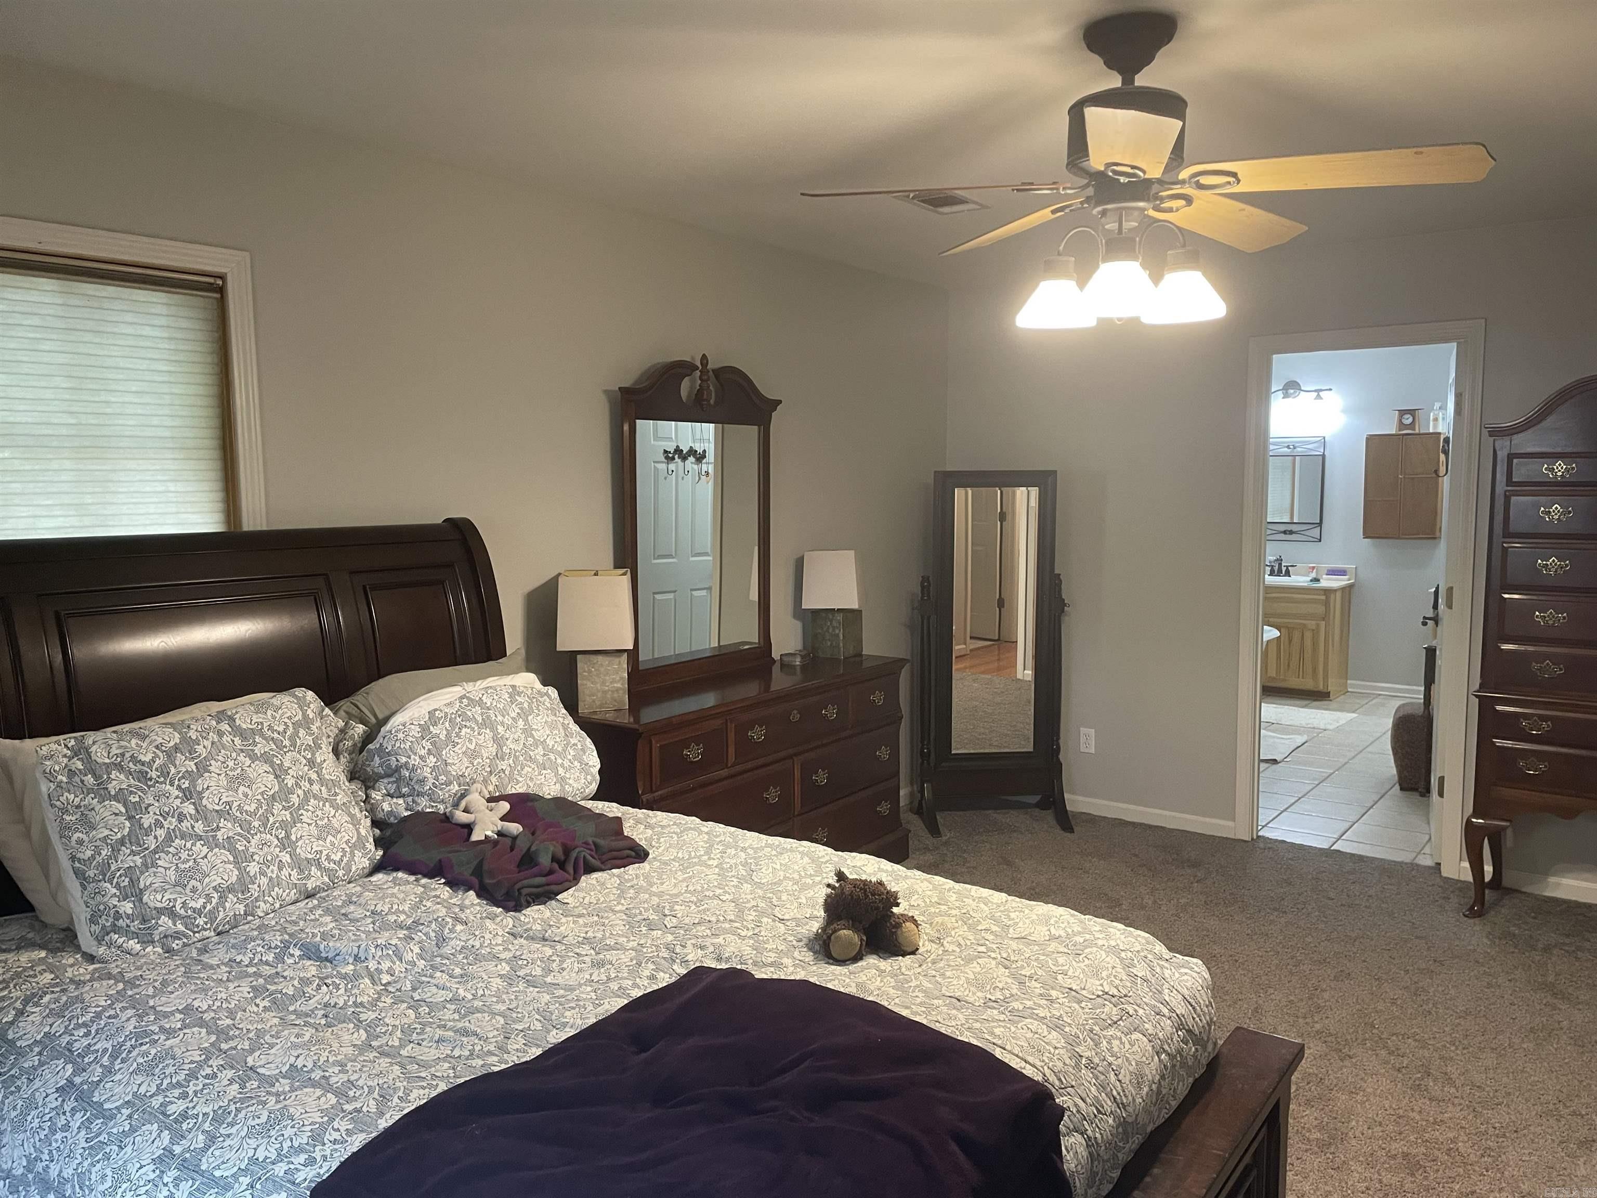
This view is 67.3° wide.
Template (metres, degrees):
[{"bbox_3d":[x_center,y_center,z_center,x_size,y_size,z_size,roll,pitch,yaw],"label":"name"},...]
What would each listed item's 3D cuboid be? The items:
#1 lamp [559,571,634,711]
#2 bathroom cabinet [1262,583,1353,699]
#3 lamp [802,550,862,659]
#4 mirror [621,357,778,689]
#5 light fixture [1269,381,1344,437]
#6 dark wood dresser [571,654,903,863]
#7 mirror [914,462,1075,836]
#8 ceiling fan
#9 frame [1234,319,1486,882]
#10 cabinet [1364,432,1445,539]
[{"bbox_3d":[-0.653,0.133,3.814,0.240,0.440,0.235,-3,6,-19],"label":"lamp"},{"bbox_3d":[3.334,0.258,8.414,0.950,0.810,0.535,4,8,37],"label":"bathroom cabinet"},{"bbox_3d":[0.146,0.018,4.851,0.240,0.440,0.235,0,6,2],"label":"lamp"},{"bbox_3d":[-0.331,-0.299,4.390,0.070,1.160,0.860,4,8,37],"label":"mirror"},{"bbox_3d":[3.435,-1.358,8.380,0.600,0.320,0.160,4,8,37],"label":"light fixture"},{"bbox_3d":[-0.176,0.707,4.374,0.425,0.830,1.530,4,8,37],"label":"dark wood dresser"},{"bbox_3d":[0.863,0.225,5.290,0.690,1.575,0.380,-1,6,-5],"label":"mirror"},{"bbox_3d":[0.656,-0.836,2.387,1.280,0.580,1.280,4,8,37],"label":"ceiling fan"},{"bbox_3d":[2.218,0.002,4.782,0.848,2.100,0.140,4,8,37],"label":"frame"},{"bbox_3d":[4.031,-0.746,7.988,0.445,0.690,0.180,4,8,37],"label":"cabinet"}]

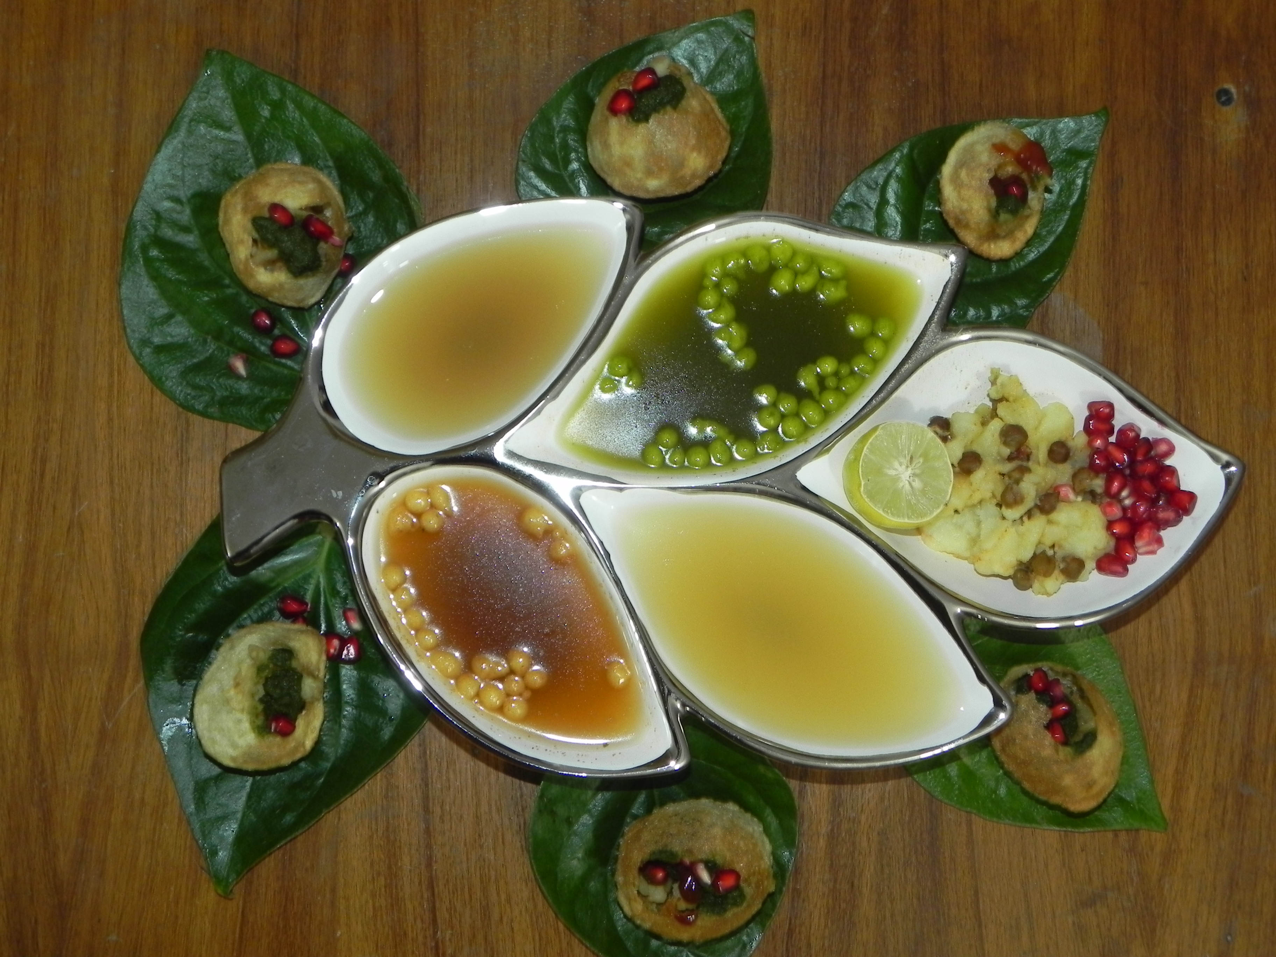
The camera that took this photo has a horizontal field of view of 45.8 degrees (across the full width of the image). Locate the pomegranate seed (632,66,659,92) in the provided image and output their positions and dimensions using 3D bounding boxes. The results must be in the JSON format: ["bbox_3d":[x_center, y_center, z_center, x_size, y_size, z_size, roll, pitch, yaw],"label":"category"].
[{"bbox_3d":[0.003,-0.151,0.573,0.011,0.007,0.008,-41,89,-1],"label":"pomegranate seed"}]

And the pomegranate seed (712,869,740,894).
[{"bbox_3d":[0.033,0.151,0.567,0.011,0.007,0.008,-21,88,-1],"label":"pomegranate seed"}]

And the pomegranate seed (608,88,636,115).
[{"bbox_3d":[-0.006,-0.142,0.572,0.009,0.009,0.011,37,89,1],"label":"pomegranate seed"}]

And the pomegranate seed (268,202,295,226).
[{"bbox_3d":[-0.135,-0.100,0.573,0.011,0.007,0.007,45,89,1],"label":"pomegranate seed"}]

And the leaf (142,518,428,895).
[{"bbox_3d":[-0.139,0.086,0.587,0.120,0.020,0.155,15,88,0],"label":"leaf"}]

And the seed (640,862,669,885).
[{"bbox_3d":[0.006,0.148,0.568,0.011,0.007,0.008,12,88,0],"label":"seed"}]

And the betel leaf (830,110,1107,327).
[{"bbox_3d":[0.140,-0.109,0.594,0.113,0.018,0.088,-45,89,-1],"label":"betel leaf"}]

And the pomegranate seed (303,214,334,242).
[{"bbox_3d":[-0.121,-0.095,0.573,0.013,0.007,0.007,37,89,1],"label":"pomegranate seed"}]

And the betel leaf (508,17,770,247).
[{"bbox_3d":[0.011,-0.134,0.595,0.098,0.018,0.120,32,89,1],"label":"betel leaf"}]

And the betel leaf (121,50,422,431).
[{"bbox_3d":[-0.145,-0.095,0.593,0.126,0.020,0.154,-19,88,-1],"label":"betel leaf"}]

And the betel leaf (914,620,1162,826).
[{"bbox_3d":[0.161,0.099,0.589,0.116,0.016,0.093,41,89,1],"label":"betel leaf"}]

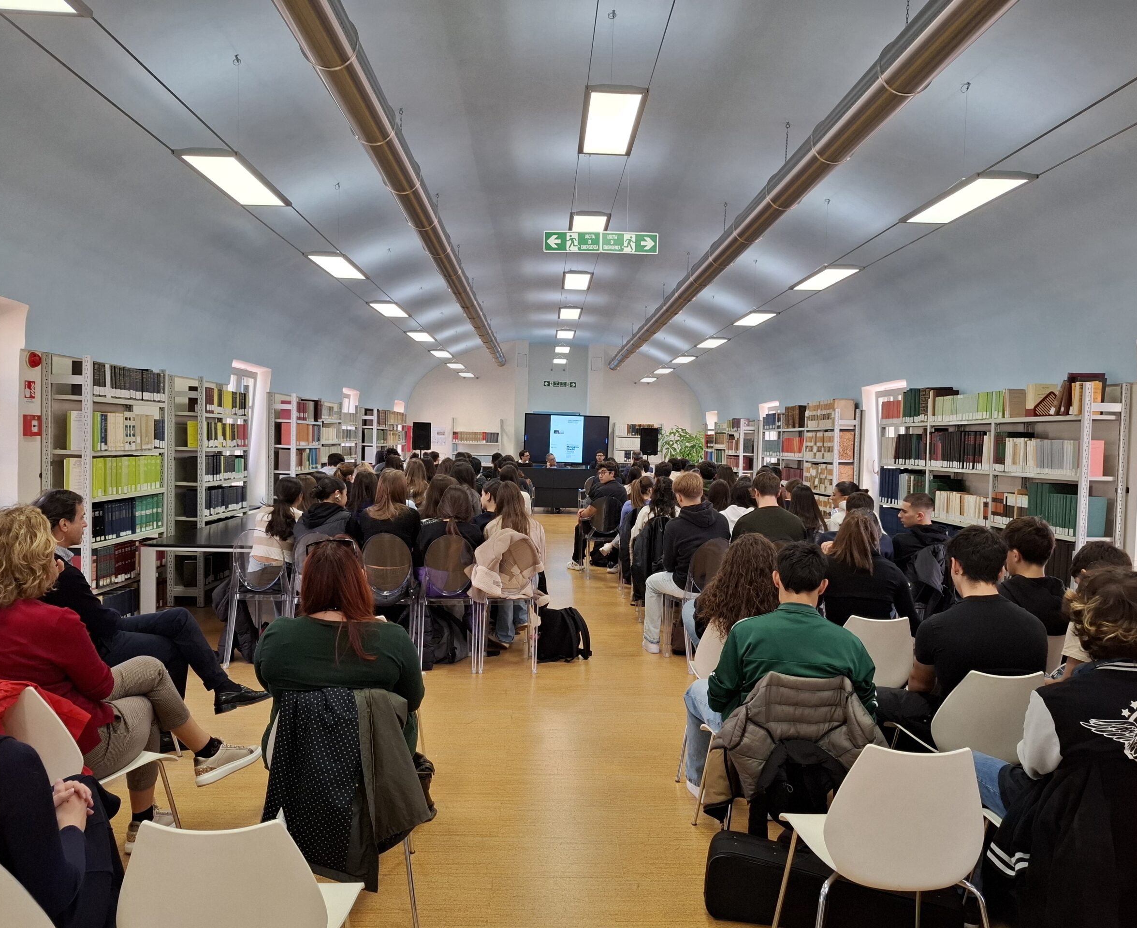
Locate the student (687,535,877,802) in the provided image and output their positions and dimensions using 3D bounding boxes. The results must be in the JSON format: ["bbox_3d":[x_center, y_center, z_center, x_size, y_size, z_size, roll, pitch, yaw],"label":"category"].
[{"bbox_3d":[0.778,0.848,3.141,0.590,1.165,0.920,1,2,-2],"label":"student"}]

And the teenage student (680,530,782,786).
[{"bbox_3d":[0.774,0.880,4.035,0.500,1.140,0.850,1,2,-12],"label":"teenage student"}]

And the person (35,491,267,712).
[{"bbox_3d":[-1.901,0.755,3.584,0.570,1.280,0.950,3,2,40],"label":"person"}]

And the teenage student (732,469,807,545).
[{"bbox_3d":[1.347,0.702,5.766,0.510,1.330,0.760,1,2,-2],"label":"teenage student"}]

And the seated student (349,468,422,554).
[{"bbox_3d":[-1.195,0.686,5.630,0.460,1.290,0.760,0,2,-1],"label":"seated student"}]

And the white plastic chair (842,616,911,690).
[{"bbox_3d":[1.332,1.034,3.824,0.530,0.775,0.520,1,2,-2],"label":"white plastic chair"}]

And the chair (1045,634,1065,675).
[{"bbox_3d":[2.061,1.046,3.926,0.530,0.775,0.520,1,2,-2],"label":"chair"}]

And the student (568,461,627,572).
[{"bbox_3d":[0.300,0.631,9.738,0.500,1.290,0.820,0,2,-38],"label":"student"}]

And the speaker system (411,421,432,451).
[{"bbox_3d":[-3.206,-0.599,18.000,0.390,0.600,0.360,1,2,-2],"label":"speaker system"}]

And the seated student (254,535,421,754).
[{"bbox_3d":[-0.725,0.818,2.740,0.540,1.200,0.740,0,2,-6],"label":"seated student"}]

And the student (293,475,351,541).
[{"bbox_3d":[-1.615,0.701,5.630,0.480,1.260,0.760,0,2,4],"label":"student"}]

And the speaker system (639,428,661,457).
[{"bbox_3d":[1.767,-0.487,18.000,0.390,0.600,0.360,1,2,-2],"label":"speaker system"}]

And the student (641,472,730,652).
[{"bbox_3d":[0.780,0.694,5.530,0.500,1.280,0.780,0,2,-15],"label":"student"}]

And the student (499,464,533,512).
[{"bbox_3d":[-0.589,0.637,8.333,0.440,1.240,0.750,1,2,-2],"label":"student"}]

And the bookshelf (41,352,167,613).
[{"bbox_3d":[-3.252,0.285,5.830,0.300,1.985,1.130,1,2,-2],"label":"bookshelf"}]

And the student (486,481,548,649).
[{"bbox_3d":[-0.369,0.757,5.996,0.460,1.230,0.880,2,2,0],"label":"student"}]

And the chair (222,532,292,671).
[{"bbox_3d":[-2.010,0.884,5.600,0.390,0.895,0.520,0,2,7],"label":"chair"}]

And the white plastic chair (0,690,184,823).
[{"bbox_3d":[-1.617,1.045,2.651,0.540,0.770,0.540,3,2,31],"label":"white plastic chair"}]

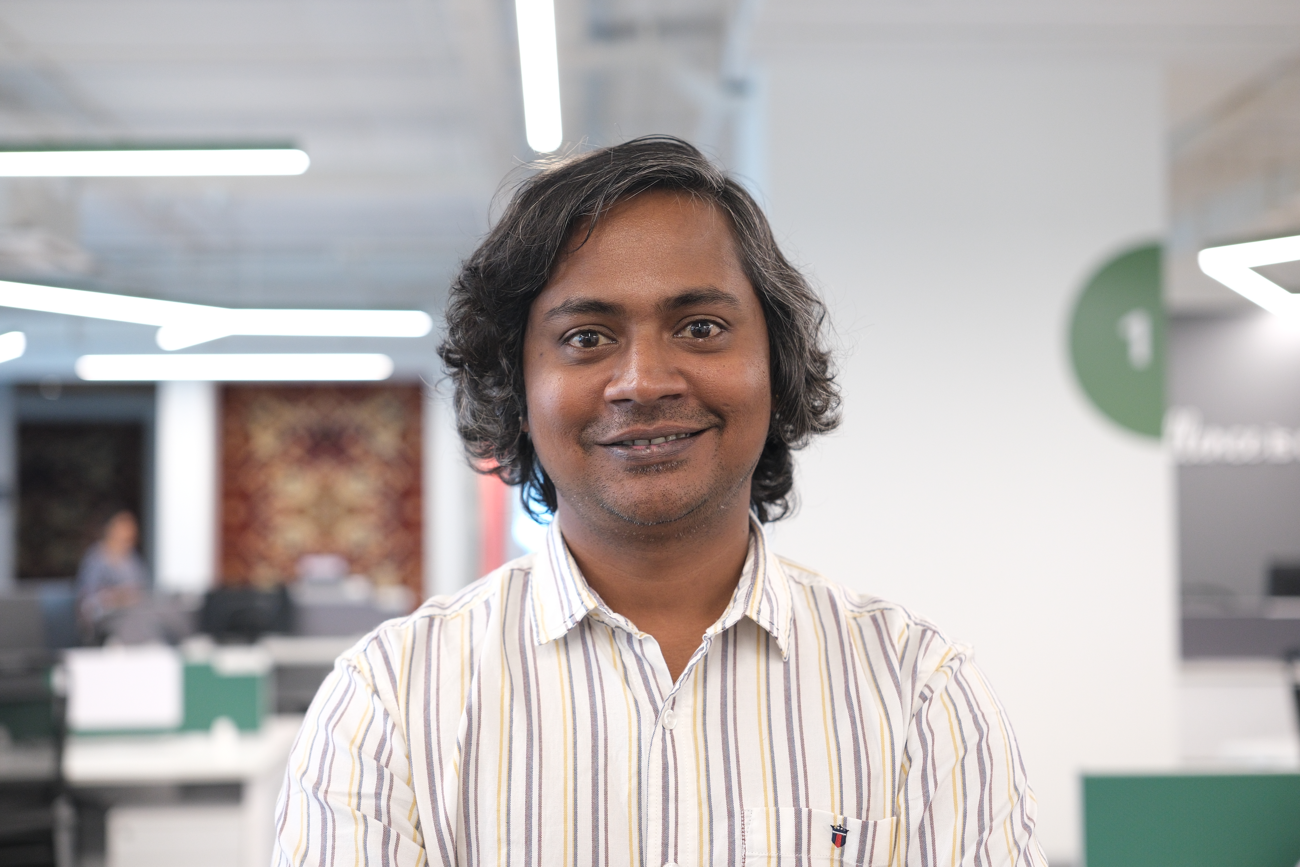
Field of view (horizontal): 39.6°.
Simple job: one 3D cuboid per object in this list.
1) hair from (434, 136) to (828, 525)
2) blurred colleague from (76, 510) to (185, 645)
[{"bbox_3d":[-0.007,-0.064,1.110,0.245,0.240,0.225,-3,-2,0],"label":"hair"},{"bbox_3d":[-2.707,1.050,9.500,0.750,1.280,0.520,-3,-4,37],"label":"blurred colleague"}]

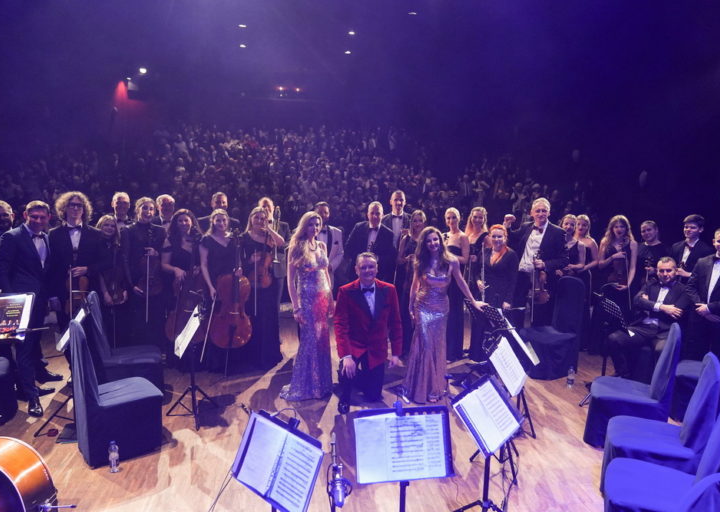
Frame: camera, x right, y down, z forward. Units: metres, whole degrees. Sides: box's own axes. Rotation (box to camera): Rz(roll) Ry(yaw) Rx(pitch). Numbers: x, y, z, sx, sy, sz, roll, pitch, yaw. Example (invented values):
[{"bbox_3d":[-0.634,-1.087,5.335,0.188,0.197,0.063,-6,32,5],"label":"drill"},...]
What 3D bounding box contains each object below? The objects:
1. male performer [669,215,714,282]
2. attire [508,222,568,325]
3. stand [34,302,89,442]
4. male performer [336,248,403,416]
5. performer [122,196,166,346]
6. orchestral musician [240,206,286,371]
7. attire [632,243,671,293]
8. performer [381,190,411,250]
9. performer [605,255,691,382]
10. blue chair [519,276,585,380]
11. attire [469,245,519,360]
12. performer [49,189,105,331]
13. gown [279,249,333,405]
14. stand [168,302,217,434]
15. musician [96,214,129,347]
[{"bbox_3d":[3.414,0.414,5.413,0.520,1.680,0.400,6,11,27],"label":"male performer"},{"bbox_3d":[1.885,0.438,5.524,0.660,1.540,0.420,4,10,17],"label":"attire"},{"bbox_3d":[-2.310,0.868,4.047,0.440,1.020,0.480,-4,11,-30],"label":"stand"},{"bbox_3d":[0.059,0.653,4.625,0.600,1.390,0.720,1,8,3],"label":"male performer"},{"bbox_3d":[-2.167,0.300,5.172,0.500,1.780,0.340,-4,8,-33],"label":"performer"},{"bbox_3d":[-1.019,0.325,5.376,0.500,1.682,0.400,-1,7,-12],"label":"orchestral musician"},{"bbox_3d":[3.151,0.547,5.612,0.470,1.400,0.320,4,8,25],"label":"attire"},{"bbox_3d":[0.443,0.176,5.912,0.500,1.850,0.320,0,7,4],"label":"performer"},{"bbox_3d":[2.909,0.671,5.246,0.780,1.310,0.620,-6,10,-43],"label":"performer"},{"bbox_3d":[2.026,0.731,5.336,0.540,1.030,0.460,-7,12,-40],"label":"blue chair"},{"bbox_3d":[1.391,0.516,5.310,0.480,1.380,0.320,3,8,11],"label":"attire"},{"bbox_3d":[-2.592,0.326,4.722,0.540,1.835,0.360,-4,8,-28],"label":"performer"},{"bbox_3d":[-0.481,0.601,4.706,0.460,1.400,0.440,-2,10,-16],"label":"gown"},{"bbox_3d":[-1.416,0.889,4.326,0.480,0.970,0.520,-2,8,-19],"label":"stand"},{"bbox_3d":[-2.470,0.391,5.132,0.450,1.609,0.320,-3,7,-25],"label":"musician"}]

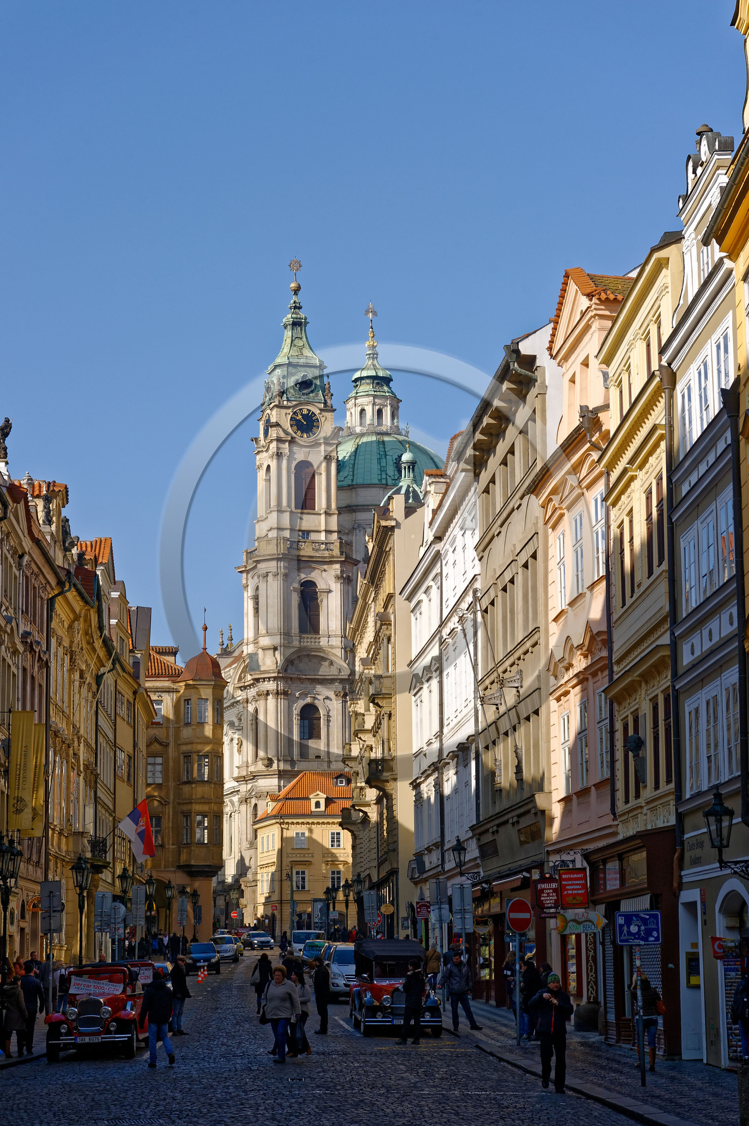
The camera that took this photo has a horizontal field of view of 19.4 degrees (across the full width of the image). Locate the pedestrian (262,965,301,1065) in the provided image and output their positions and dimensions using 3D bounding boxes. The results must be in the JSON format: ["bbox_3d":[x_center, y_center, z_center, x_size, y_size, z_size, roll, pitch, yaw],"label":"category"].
[{"bbox_3d":[-1.685,8.052,39.152,0.620,1.690,0.520,-4,-11,17],"label":"pedestrian"}]

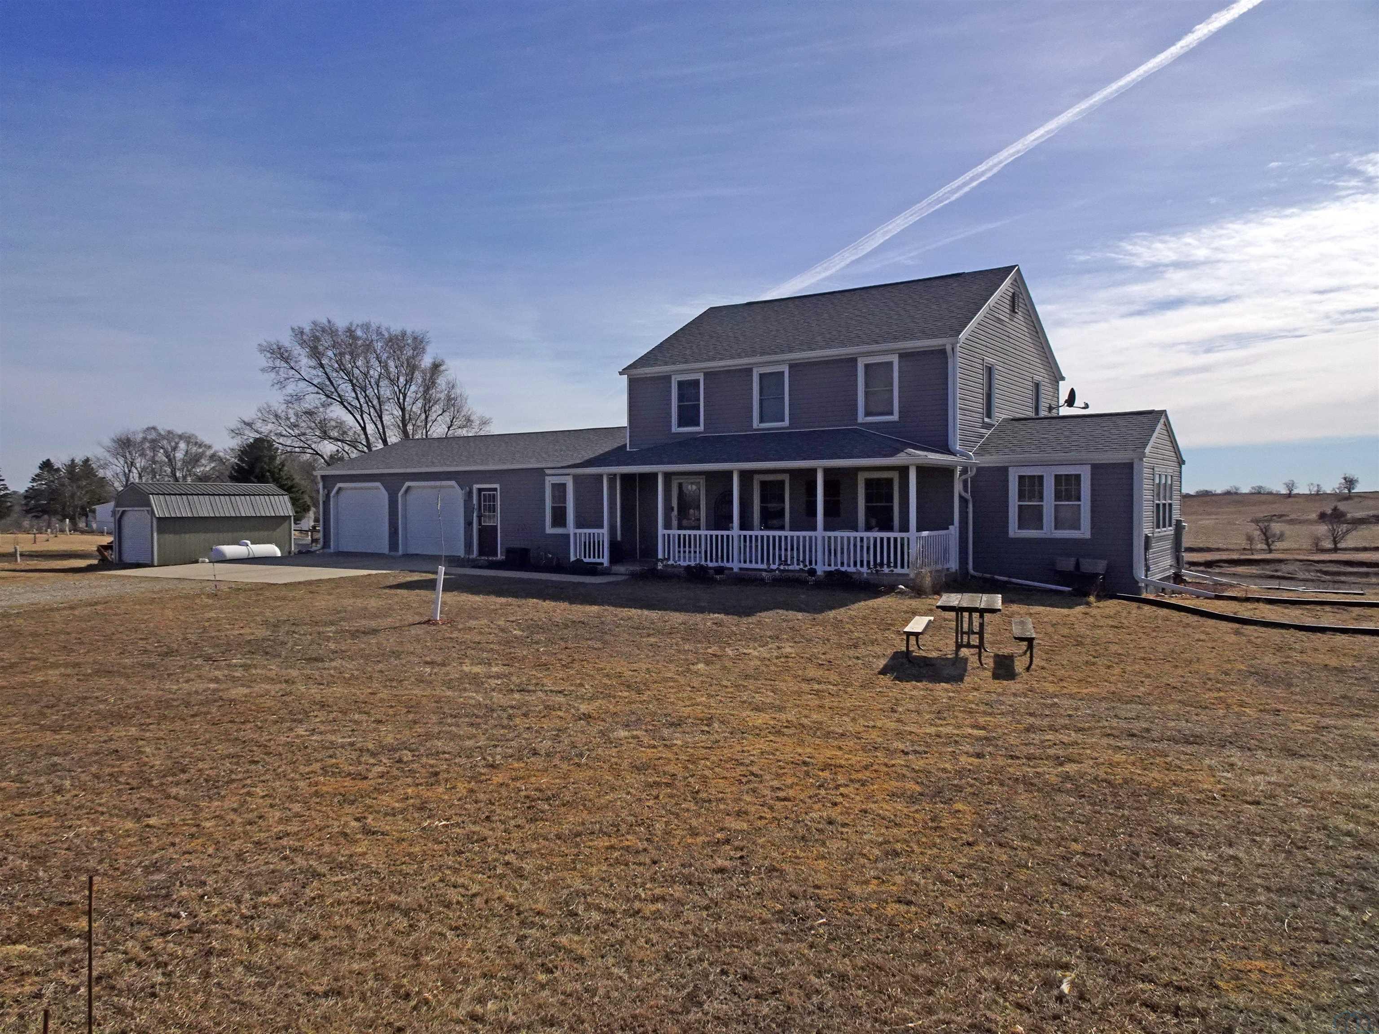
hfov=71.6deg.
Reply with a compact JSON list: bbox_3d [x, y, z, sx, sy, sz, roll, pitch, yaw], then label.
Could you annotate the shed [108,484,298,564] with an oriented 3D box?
[{"bbox_3d":[-21.382,0.218,42.372,3.800,3.401,6.250,1,1,35],"label":"shed"}]

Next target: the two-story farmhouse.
[{"bbox_3d":[0.007,-2.519,28.716,26.125,7.790,10.982,1,1,35],"label":"two-story farmhouse"}]

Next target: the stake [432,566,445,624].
[{"bbox_3d":[-4.008,1.230,15.328,0.100,0.912,0.100,6,0,0],"label":"stake"}]

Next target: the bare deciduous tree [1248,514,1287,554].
[{"bbox_3d":[63.473,1.834,105.000,4.259,4.259,3.833,0,1,0],"label":"bare deciduous tree"}]

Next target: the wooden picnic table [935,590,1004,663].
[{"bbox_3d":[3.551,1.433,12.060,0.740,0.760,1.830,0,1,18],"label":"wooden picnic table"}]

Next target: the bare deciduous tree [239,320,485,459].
[{"bbox_3d":[-21.342,-5.694,62.000,16.766,14.111,15.090,0,1,0],"label":"bare deciduous tree"}]

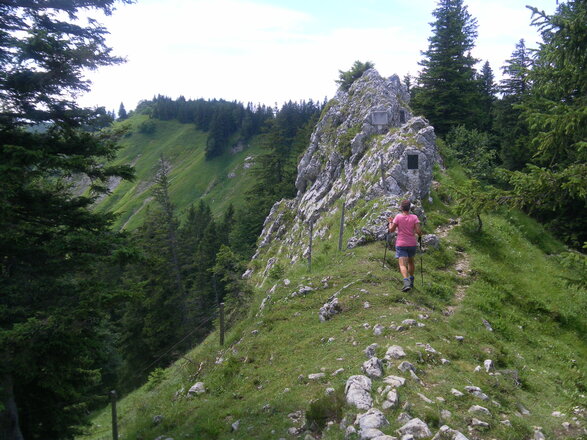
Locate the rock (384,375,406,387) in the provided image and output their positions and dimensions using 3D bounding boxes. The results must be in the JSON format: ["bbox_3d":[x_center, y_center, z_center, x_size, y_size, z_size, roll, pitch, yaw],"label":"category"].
[{"bbox_3d":[0.992,1.574,5.800,0.205,0.090,0.150,0,2,0],"label":"rock"}]

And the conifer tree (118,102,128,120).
[{"bbox_3d":[-91.675,-58.510,320.000,5.000,9.600,5.000,0,3,0],"label":"conifer tree"}]

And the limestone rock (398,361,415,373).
[{"bbox_3d":[1.148,1.489,6.000,0.170,0.095,0.140,0,3,0],"label":"limestone rock"}]

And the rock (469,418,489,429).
[{"bbox_3d":[1.547,1.698,4.950,0.165,0.070,0.120,0,2,0],"label":"rock"}]

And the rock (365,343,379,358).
[{"bbox_3d":[0.858,1.435,6.500,0.145,0.135,0.135,0,3,0],"label":"rock"}]

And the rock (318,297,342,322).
[{"bbox_3d":[0.555,1.342,8.900,0.345,0.280,0.300,0,2,0],"label":"rock"}]

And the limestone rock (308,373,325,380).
[{"bbox_3d":[0.242,1.648,6.250,0.165,0.065,0.110,0,2,0],"label":"limestone rock"}]

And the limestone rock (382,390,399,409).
[{"bbox_3d":[0.875,1.614,5.350,0.135,0.130,0.160,0,2,0],"label":"limestone rock"}]

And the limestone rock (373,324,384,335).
[{"bbox_3d":[1.098,1.406,7.600,0.135,0.125,0.125,0,3,0],"label":"limestone rock"}]

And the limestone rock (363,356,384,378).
[{"bbox_3d":[0.789,1.452,5.850,0.200,0.170,0.170,0,3,0],"label":"limestone rock"}]

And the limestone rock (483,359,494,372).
[{"bbox_3d":[2.094,1.565,6.350,0.105,0.120,0.110,0,3,0],"label":"limestone rock"}]

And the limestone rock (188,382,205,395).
[{"bbox_3d":[-1.242,2.158,7.600,0.220,0.140,0.180,0,2,0],"label":"limestone rock"}]

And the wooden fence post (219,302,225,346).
[{"bbox_3d":[-1.414,2.066,11.700,0.080,0.870,0.080,0,3,0],"label":"wooden fence post"}]

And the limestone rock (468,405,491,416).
[{"bbox_3d":[1.619,1.653,5.150,0.190,0.080,0.130,0,2,0],"label":"limestone rock"}]

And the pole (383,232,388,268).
[{"bbox_3d":[1.751,0.478,11.175,0.045,0.966,0.045,4,9,0],"label":"pole"}]

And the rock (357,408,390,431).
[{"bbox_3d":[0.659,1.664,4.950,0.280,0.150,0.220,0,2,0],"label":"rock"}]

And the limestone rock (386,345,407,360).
[{"bbox_3d":[1.123,1.451,6.500,0.220,0.135,0.180,0,3,0],"label":"limestone rock"}]

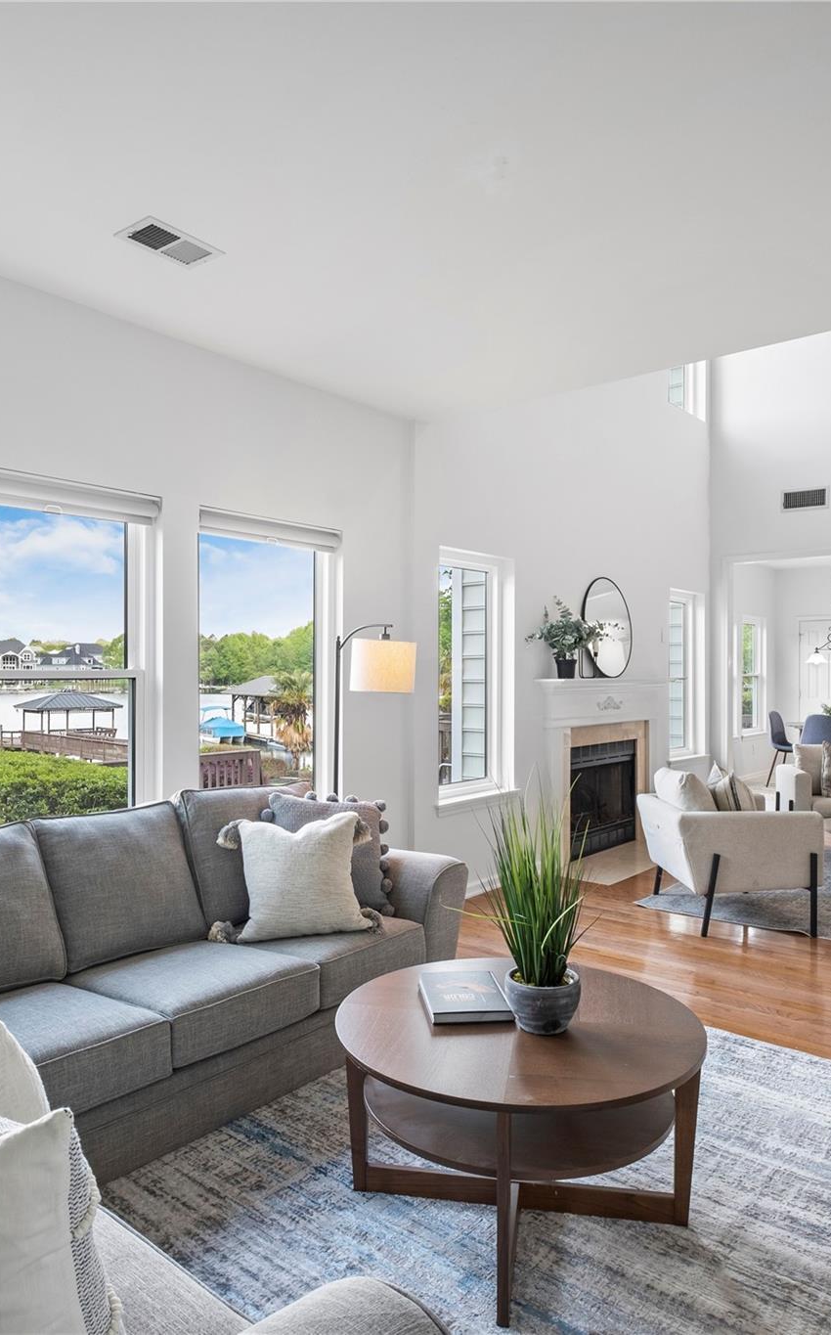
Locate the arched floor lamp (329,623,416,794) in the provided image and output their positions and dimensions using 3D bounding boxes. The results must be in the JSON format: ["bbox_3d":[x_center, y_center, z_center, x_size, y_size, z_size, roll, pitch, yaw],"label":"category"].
[{"bbox_3d":[-0.251,0.576,3.863,0.540,1.560,0.300,0,0,22],"label":"arched floor lamp"}]

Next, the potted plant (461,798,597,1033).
[{"bbox_3d":[0.290,0.604,2.075,0.320,0.570,0.290,0,0,0],"label":"potted plant"}]

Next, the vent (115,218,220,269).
[{"bbox_3d":[-0.800,-1.378,2.735,0.190,0.020,0.300,0,0,41],"label":"vent"}]

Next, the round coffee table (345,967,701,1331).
[{"bbox_3d":[0.256,1.110,2.100,0.900,0.470,0.900,0,0,0],"label":"round coffee table"}]

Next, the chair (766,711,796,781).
[{"bbox_3d":[4.450,0.957,9.800,0.530,0.855,0.450,0,0,39],"label":"chair"}]

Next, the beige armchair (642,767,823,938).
[{"bbox_3d":[1.725,0.972,4.690,0.740,0.820,0.840,0,0,1],"label":"beige armchair"}]

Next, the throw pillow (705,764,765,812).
[{"bbox_3d":[1.800,0.745,4.570,0.160,0.430,0.450,-29,0,0],"label":"throw pillow"}]

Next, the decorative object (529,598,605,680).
[{"bbox_3d":[0.981,-0.188,5.420,0.440,0.540,0.500,0,0,41],"label":"decorative object"}]

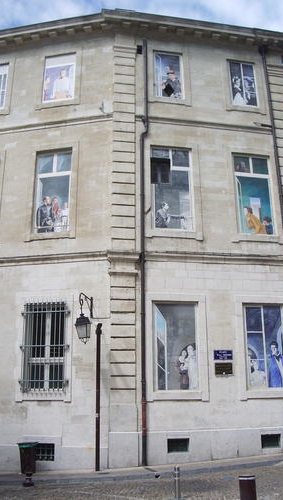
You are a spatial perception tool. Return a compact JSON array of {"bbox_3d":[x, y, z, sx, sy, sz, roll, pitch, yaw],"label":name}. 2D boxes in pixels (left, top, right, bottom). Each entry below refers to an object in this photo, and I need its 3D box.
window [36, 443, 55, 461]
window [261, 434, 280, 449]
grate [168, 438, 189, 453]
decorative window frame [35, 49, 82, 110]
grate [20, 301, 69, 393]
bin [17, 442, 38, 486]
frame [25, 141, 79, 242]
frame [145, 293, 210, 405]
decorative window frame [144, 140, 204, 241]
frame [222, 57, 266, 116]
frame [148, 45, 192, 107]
[{"bbox_3d":[-2.808,5.824,14.555,0.694,0.474,0.100,-4,-16,12],"label":"window"},{"bbox_3d":[3.495,5.188,13.699,0.521,0.331,0.080,3,-15,-12],"label":"window"},{"bbox_3d":[1.049,5.553,14.352,0.625,0.364,0.150,3,-16,-11],"label":"grate"},{"bbox_3d":[-2.879,-6.017,17.779,1.625,2.275,0.200,-4,-16,12],"label":"decorative window frame"},{"bbox_3d":[-2.647,2.640,13.867,1.211,2.430,0.250,-4,-15,13],"label":"grate"},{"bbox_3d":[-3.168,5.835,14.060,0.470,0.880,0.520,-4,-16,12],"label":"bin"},{"bbox_3d":[-2.658,-1.749,15.018,1.530,2.997,0.200,-4,-15,13],"label":"frame"},{"bbox_3d":[0.966,2.607,13.823,1.612,2.957,0.200,3,-15,-12],"label":"frame"},{"bbox_3d":[0.961,-1.774,14.984,1.702,2.961,0.200,3,-15,-12],"label":"decorative window frame"},{"bbox_3d":[3.666,-5.879,18.037,1.495,2.215,0.200,3,-16,-11],"label":"frame"},{"bbox_3d":[0.907,-5.508,15.953,1.336,1.929,0.180,3,-15,-12],"label":"frame"}]

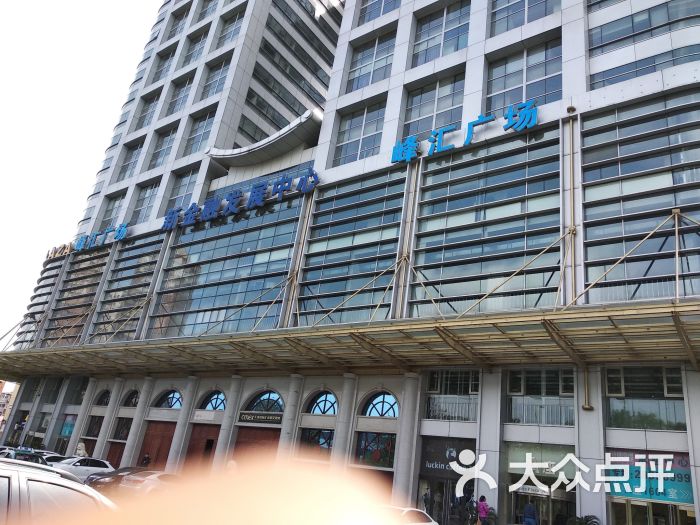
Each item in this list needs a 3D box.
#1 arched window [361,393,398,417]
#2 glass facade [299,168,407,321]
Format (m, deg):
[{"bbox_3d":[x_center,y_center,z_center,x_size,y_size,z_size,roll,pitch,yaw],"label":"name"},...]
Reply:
[{"bbox_3d":[1.867,7.831,28.957,2.760,1.368,0.200,-9,-29,35],"label":"arched window"},{"bbox_3d":[0.077,-0.713,32.404,7.400,10.500,0.500,-9,-29,36],"label":"glass facade"}]

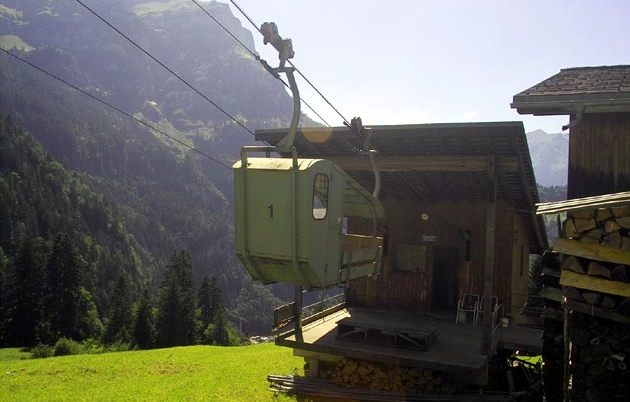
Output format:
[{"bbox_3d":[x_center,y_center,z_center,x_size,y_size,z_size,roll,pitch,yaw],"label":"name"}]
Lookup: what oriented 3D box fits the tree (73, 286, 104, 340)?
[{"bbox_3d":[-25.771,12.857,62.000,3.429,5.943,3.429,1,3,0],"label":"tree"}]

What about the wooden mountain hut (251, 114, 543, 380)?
[{"bbox_3d":[3.342,1.064,16.654,6.500,5.900,8.900,2,3,26],"label":"wooden mountain hut"}]

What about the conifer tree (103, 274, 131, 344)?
[{"bbox_3d":[-23.418,12.682,64.000,3.303,8.258,3.303,1,3,0],"label":"conifer tree"}]

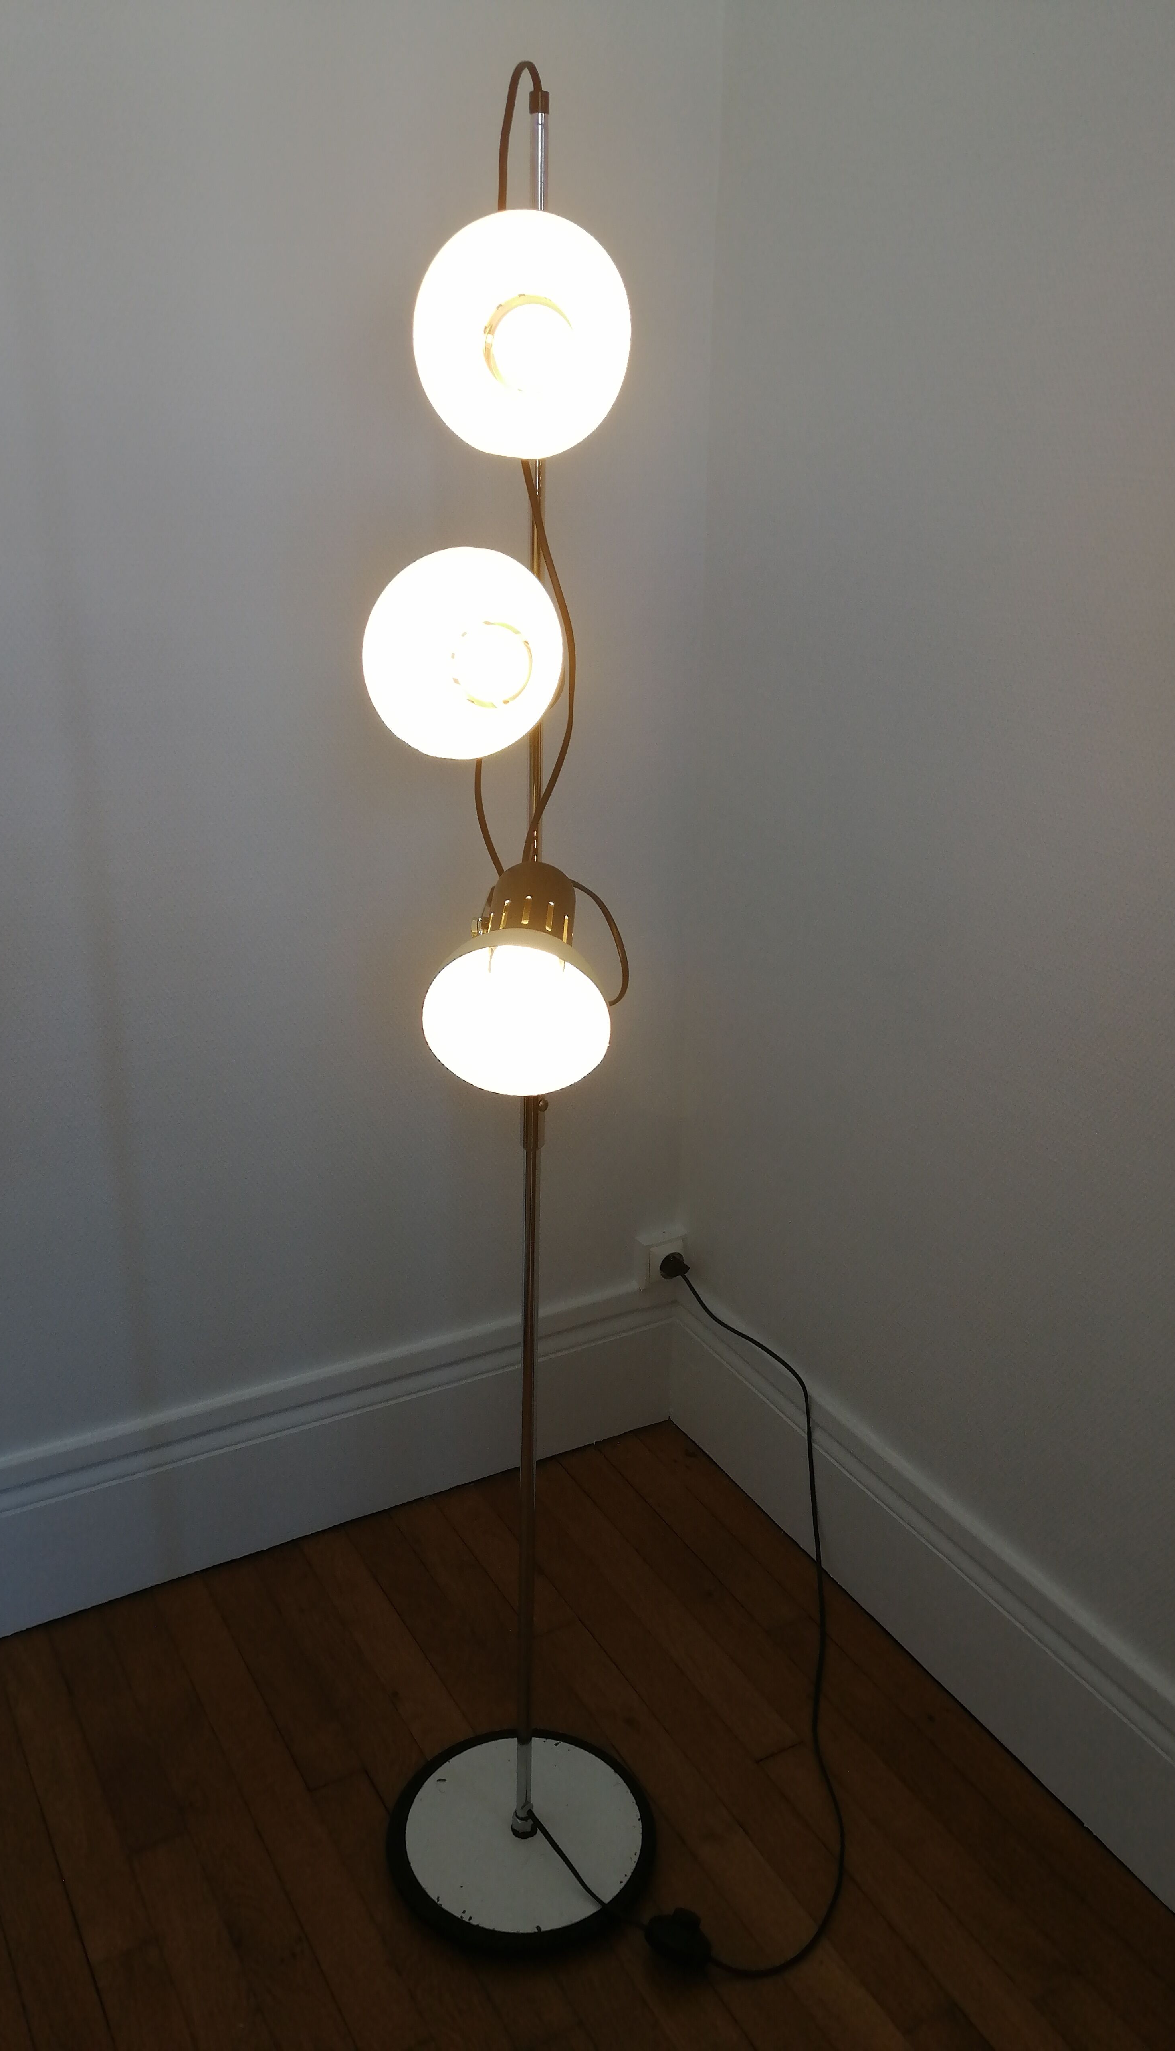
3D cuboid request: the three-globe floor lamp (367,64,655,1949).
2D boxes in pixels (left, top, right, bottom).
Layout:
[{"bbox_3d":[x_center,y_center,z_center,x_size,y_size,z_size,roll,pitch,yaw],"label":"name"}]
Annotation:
[{"bbox_3d":[-0.057,0.114,1.404,0.288,1.671,0.321,1,21,1],"label":"three-globe floor lamp"}]

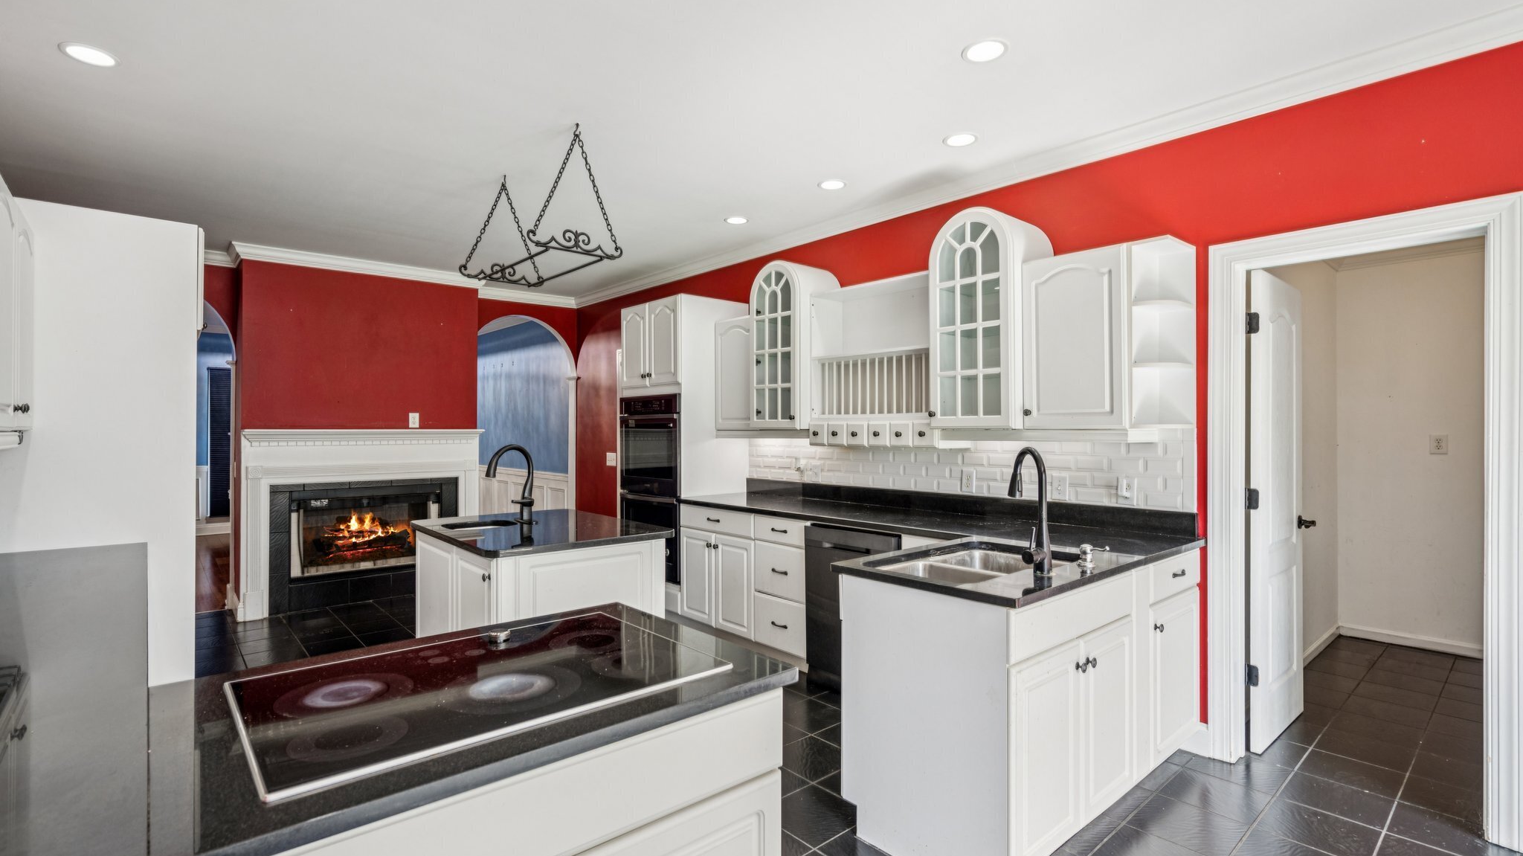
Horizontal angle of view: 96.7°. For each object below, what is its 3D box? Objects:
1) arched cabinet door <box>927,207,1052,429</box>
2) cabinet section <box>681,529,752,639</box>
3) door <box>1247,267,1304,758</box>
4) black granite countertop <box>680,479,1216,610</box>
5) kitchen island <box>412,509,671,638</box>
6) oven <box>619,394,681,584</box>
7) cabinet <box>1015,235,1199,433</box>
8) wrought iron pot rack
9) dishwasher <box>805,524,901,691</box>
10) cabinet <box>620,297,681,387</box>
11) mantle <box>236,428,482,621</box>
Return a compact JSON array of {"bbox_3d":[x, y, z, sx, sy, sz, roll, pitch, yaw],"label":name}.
[{"bbox_3d":[1.131,-0.512,3.350,0.410,1.045,0.443,0,0,-42],"label":"arched cabinet door"},{"bbox_3d":[-0.052,0.929,4.311,0.600,0.577,0.725,0,0,-41],"label":"cabinet section"},{"bbox_3d":[2.334,0.348,3.050,0.684,2.025,0.037,0,0,-40],"label":"door"},{"bbox_3d":[0.300,0.445,3.528,1.590,0.138,3.060,0,0,-41],"label":"black granite countertop"},{"bbox_3d":[-1.091,0.935,3.267,0.885,0.914,1.140,0,0,-41],"label":"kitchen island"},{"bbox_3d":[-0.585,0.415,5.020,0.600,1.290,0.765,0,0,-42],"label":"oven"},{"bbox_3d":[1.512,-0.375,2.984,0.335,0.770,0.607,0,0,-42],"label":"cabinet"},{"bbox_3d":[-1.085,-1.055,3.289,0.452,0.575,0.840,0,0,-42],"label":"wrought iron pot rack"},{"bbox_3d":[0.659,0.940,3.627,0.600,0.860,0.620,0,0,-42],"label":"dishwasher"},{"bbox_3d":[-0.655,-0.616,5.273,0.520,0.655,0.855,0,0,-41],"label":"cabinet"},{"bbox_3d":[-3.074,0.710,5.374,1.685,1.375,0.200,0,0,-41],"label":"mantle"}]

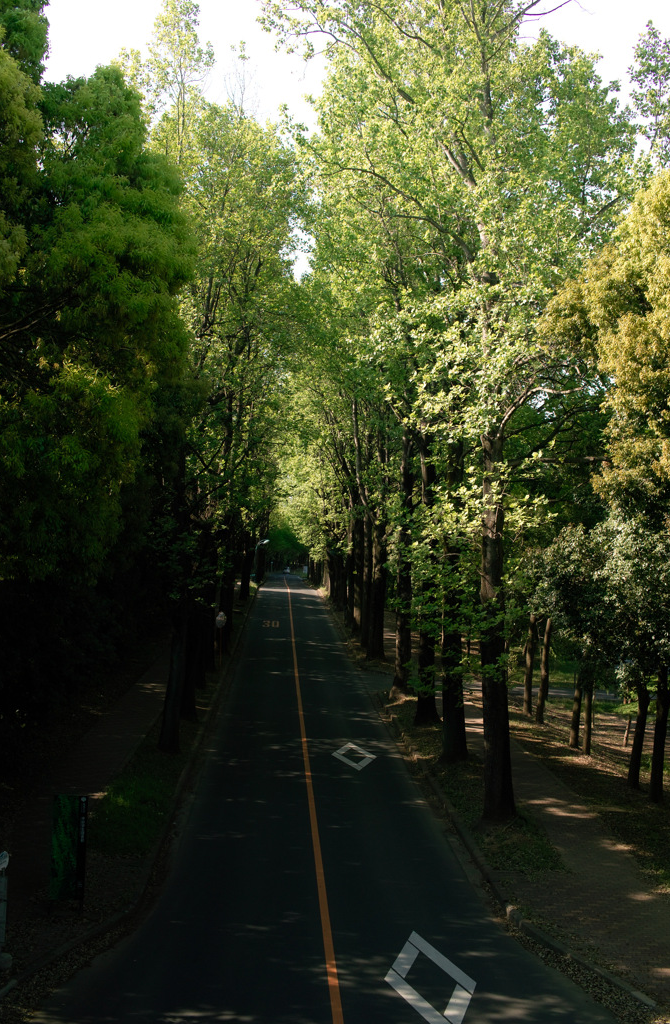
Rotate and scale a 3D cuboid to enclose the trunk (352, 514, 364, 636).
[{"bbox_3d":[1.765,4.665,88.816,0.720,8.960,0.720,3,-1,-3],"label":"trunk"}]

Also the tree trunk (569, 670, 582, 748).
[{"bbox_3d":[8.692,7.199,42.380,0.350,2.720,0.350,3,-1,-3],"label":"tree trunk"}]

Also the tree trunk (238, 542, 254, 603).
[{"bbox_3d":[-9.169,6.213,121.032,1.000,6.100,1.000,3,-1,-3],"label":"tree trunk"}]

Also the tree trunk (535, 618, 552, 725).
[{"bbox_3d":[8.476,6.507,47.702,0.420,4.300,0.420,3,-1,-3],"label":"tree trunk"}]

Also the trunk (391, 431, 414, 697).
[{"bbox_3d":[3.096,2.356,54.244,0.750,12.330,0.750,3,-1,-3],"label":"trunk"}]

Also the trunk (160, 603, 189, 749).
[{"bbox_3d":[-5.206,5.338,37.862,0.720,4.930,0.720,3,-1,-3],"label":"trunk"}]

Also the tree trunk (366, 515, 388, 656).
[{"bbox_3d":[2.434,4.588,69.440,0.850,8.410,0.850,3,-1,-3],"label":"tree trunk"}]

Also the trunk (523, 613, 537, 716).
[{"bbox_3d":[8.244,6.485,49.714,0.400,4.400,0.400,3,-1,-3],"label":"trunk"}]

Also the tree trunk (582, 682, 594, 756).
[{"bbox_3d":[8.841,7.259,40.867,0.300,2.560,0.300,3,-1,-3],"label":"tree trunk"}]

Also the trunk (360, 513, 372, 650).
[{"bbox_3d":[2.021,4.463,75.782,0.680,8.870,0.680,3,-1,-3],"label":"trunk"}]

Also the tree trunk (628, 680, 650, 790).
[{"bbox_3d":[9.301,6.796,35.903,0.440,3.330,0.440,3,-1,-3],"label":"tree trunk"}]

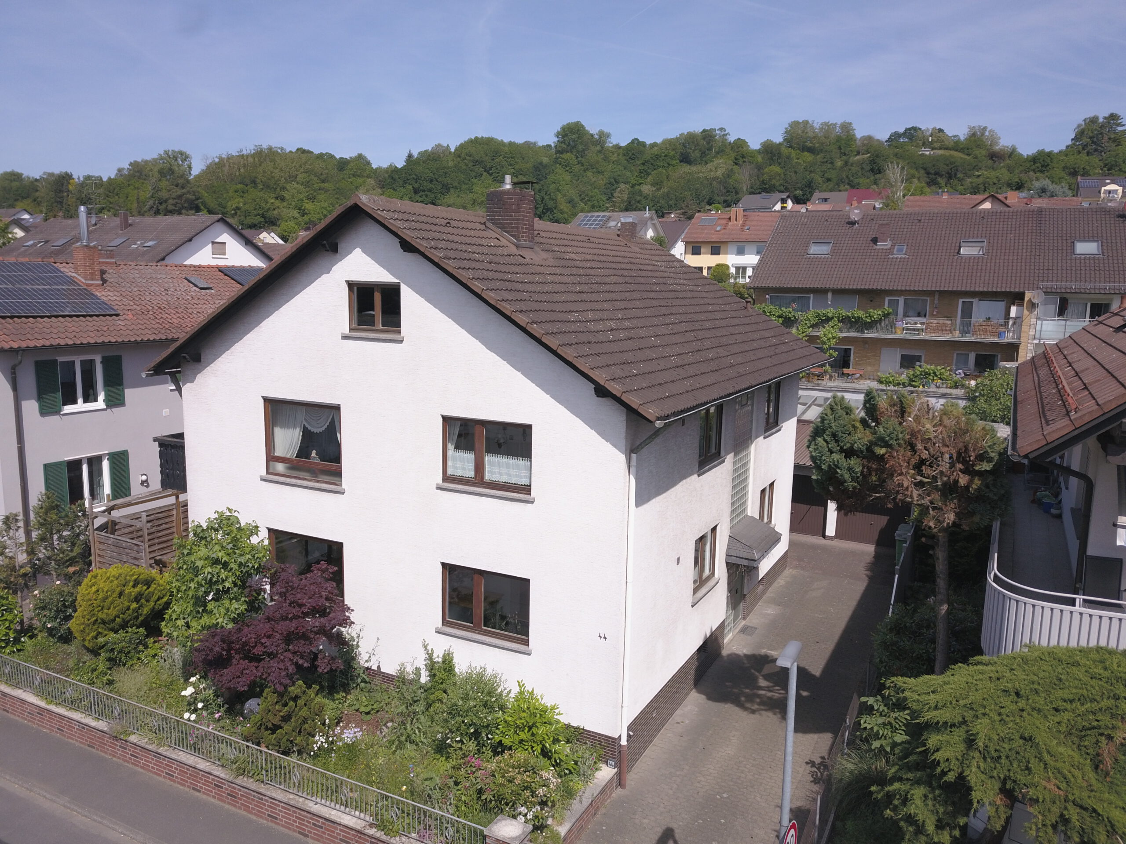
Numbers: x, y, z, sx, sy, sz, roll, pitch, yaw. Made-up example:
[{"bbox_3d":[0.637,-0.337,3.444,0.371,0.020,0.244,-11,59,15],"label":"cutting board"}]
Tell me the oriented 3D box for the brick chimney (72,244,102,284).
[{"bbox_3d":[-13.590,-4.496,24.176,0.500,1.050,0.500,5,10,27],"label":"brick chimney"}]

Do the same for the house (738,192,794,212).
[{"bbox_3d":[46.512,-48.127,194.000,11.000,8.700,10.300,9,11,41],"label":"house"}]

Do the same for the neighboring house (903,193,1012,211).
[{"bbox_3d":[40.344,-18.741,86.936,12.800,9.000,11.000,4,10,22],"label":"neighboring house"}]

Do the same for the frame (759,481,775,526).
[{"bbox_3d":[5.591,2.398,23.526,0.120,1.340,1.680,6,10,27],"label":"frame"}]

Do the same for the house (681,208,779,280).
[{"bbox_3d":[23.740,-24.041,114.240,12.200,9.800,10.600,5,10,25],"label":"house"}]

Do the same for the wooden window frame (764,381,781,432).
[{"bbox_3d":[5.575,-0.537,22.611,0.120,1.280,1.830,5,10,27],"label":"wooden window frame"}]

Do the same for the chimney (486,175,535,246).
[{"bbox_3d":[-1.155,-4.419,17.930,0.800,1.400,0.700,5,10,27],"label":"chimney"}]

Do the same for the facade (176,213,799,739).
[{"bbox_3d":[-0.673,-0.296,21.775,10.491,8.887,12.889,5,10,27],"label":"facade"}]

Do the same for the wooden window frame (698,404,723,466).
[{"bbox_3d":[3.185,0.232,18.514,0.120,1.345,1.740,6,10,27],"label":"wooden window frame"}]

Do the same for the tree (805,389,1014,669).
[{"bbox_3d":[5.418,2.901,13.744,3.100,7.100,2.900,5,10,27],"label":"tree"}]

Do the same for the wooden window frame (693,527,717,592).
[{"bbox_3d":[3.134,3.076,18.942,0.120,1.342,1.730,6,10,27],"label":"wooden window frame"}]

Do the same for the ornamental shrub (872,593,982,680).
[{"bbox_3d":[7.451,4.795,17.511,2.000,2.200,2.000,5,10,27],"label":"ornamental shrub"}]

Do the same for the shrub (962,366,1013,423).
[{"bbox_3d":[17.964,-0.979,35.500,2.500,2.600,2.300,6,10,27],"label":"shrub"}]

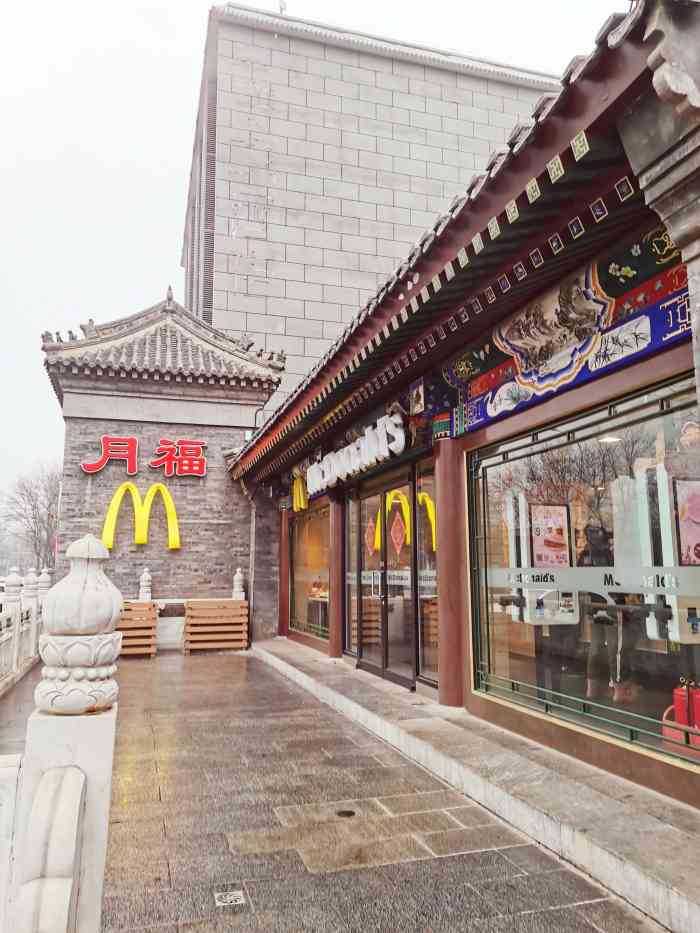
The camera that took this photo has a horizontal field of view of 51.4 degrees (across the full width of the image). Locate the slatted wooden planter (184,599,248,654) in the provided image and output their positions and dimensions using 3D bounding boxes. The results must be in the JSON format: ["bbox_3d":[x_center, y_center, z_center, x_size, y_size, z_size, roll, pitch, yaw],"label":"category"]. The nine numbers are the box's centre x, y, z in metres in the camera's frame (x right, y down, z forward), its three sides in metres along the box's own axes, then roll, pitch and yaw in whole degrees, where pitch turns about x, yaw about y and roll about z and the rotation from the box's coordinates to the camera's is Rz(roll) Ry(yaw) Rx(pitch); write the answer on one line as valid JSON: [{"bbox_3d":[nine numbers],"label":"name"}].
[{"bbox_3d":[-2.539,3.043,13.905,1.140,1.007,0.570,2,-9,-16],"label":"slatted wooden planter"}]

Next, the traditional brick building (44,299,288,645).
[{"bbox_3d":[-4.159,-0.123,16.252,4.607,7.980,4.655,2,-9,-16],"label":"traditional brick building"}]

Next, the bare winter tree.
[{"bbox_3d":[-14.263,3.235,33.227,4.940,6.718,4.940,2,-9,-16],"label":"bare winter tree"}]

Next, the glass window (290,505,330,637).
[{"bbox_3d":[-0.665,1.822,12.597,0.100,2.175,3.055,2,-9,-17],"label":"glass window"}]

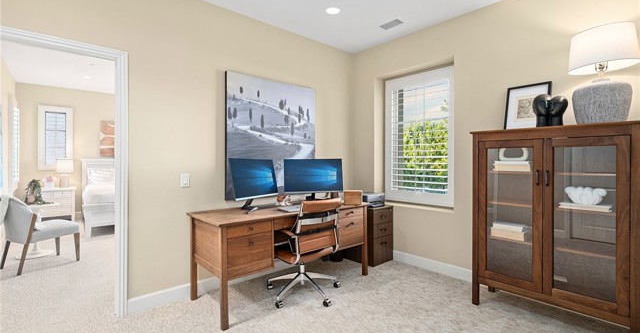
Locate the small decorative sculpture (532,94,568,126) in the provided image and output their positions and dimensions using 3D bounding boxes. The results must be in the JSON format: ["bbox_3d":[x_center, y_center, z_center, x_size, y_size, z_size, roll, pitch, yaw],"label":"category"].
[{"bbox_3d":[1.782,-0.424,2.199,0.140,0.270,0.190,-1,1,-42],"label":"small decorative sculpture"}]

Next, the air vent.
[{"bbox_3d":[0.795,-1.567,3.147,0.140,0.020,0.250,-1,1,-42],"label":"air vent"}]

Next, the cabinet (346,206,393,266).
[{"bbox_3d":[0.585,0.841,3.640,0.385,0.672,0.540,-1,1,-42],"label":"cabinet"}]

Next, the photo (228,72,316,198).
[{"bbox_3d":[-0.496,-0.303,3.145,1.130,1.260,0.050,-1,1,-42],"label":"photo"}]

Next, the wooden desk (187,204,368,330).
[{"bbox_3d":[-0.334,0.807,2.833,1.640,0.762,0.690,-1,1,-42],"label":"wooden desk"}]

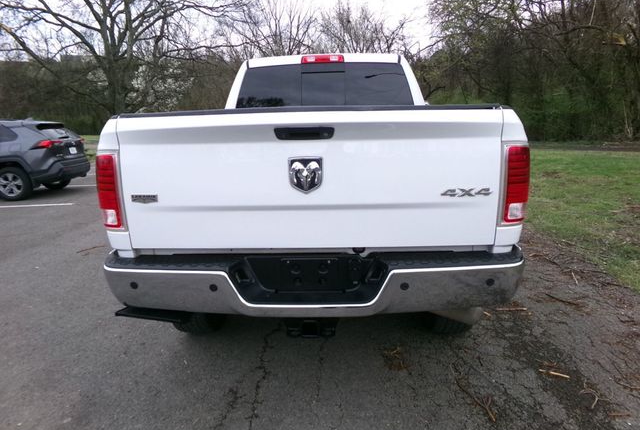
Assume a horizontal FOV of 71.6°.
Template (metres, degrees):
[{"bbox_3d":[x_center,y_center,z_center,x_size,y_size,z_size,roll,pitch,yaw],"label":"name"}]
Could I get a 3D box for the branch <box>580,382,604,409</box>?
[{"bbox_3d":[1.389,0.920,2.261,0.113,0.029,0.236,6,14,33],"label":"branch"}]

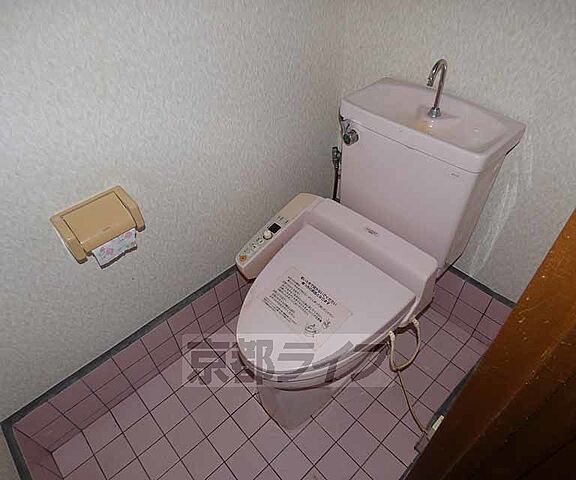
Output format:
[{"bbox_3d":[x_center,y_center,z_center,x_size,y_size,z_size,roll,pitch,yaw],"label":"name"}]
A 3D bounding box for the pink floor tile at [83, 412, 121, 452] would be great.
[{"bbox_3d":[-0.616,0.641,1.154,0.098,0.010,0.098,-34,52,-28],"label":"pink floor tile"}]

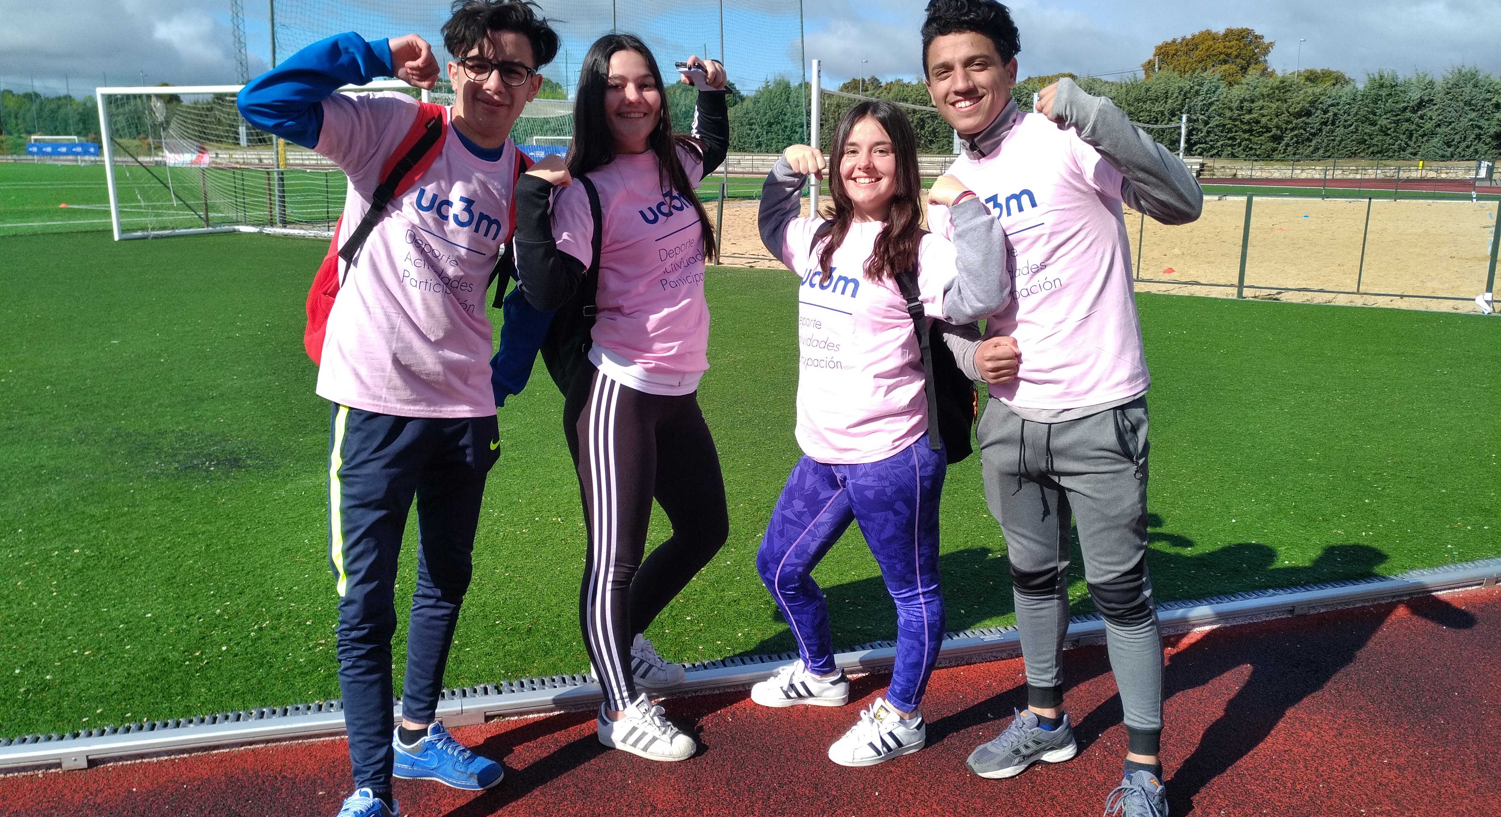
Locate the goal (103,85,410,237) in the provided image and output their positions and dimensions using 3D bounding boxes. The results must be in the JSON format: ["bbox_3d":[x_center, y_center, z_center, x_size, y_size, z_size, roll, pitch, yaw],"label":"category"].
[{"bbox_3d":[-6.445,-3.638,15.072,6.900,2.330,2.100,7,16,24],"label":"goal"}]

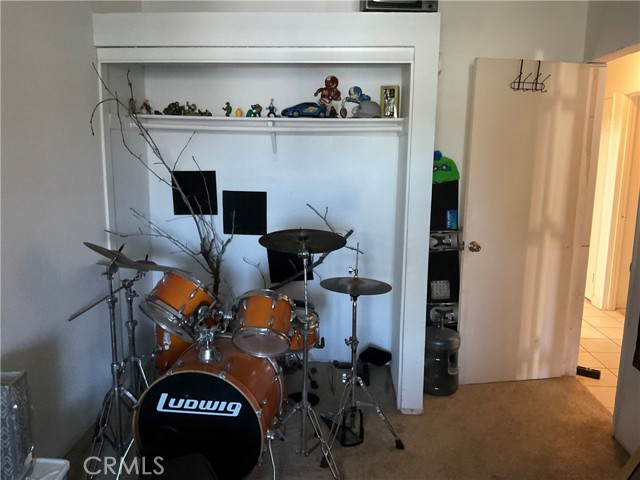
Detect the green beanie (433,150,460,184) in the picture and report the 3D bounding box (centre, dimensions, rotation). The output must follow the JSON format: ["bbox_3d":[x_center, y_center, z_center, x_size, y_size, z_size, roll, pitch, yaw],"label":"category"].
[{"bbox_3d":[0.779,-0.469,3.496,0.250,0.215,0.130,1,9,4],"label":"green beanie"}]

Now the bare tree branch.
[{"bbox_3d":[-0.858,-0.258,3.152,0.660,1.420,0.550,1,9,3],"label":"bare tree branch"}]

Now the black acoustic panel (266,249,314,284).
[{"bbox_3d":[-0.202,0.139,3.723,0.302,0.302,0.025,-5,9,4],"label":"black acoustic panel"}]

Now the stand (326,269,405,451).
[{"bbox_3d":[0.209,0.574,2.719,0.440,0.950,0.460,1,9,3],"label":"stand"}]

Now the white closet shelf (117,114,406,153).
[{"bbox_3d":[-0.341,-0.664,3.421,1.700,0.225,0.380,1,9,3],"label":"white closet shelf"}]

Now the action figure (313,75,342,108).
[{"bbox_3d":[0.050,-0.898,3.373,0.172,0.270,0.100,3,10,15],"label":"action figure"}]

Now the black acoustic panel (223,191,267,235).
[{"bbox_3d":[-0.516,-0.187,3.688,0.302,0.300,0.025,1,9,3],"label":"black acoustic panel"}]

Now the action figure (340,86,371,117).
[{"bbox_3d":[0.235,-0.858,3.358,0.200,0.200,0.110,6,10,28],"label":"action figure"}]

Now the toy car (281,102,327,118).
[{"bbox_3d":[-0.094,-0.814,3.364,0.300,0.100,0.125,0,9,-7],"label":"toy car"}]

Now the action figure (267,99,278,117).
[{"bbox_3d":[-0.298,-0.827,3.363,0.077,0.125,0.050,1,9,3],"label":"action figure"}]

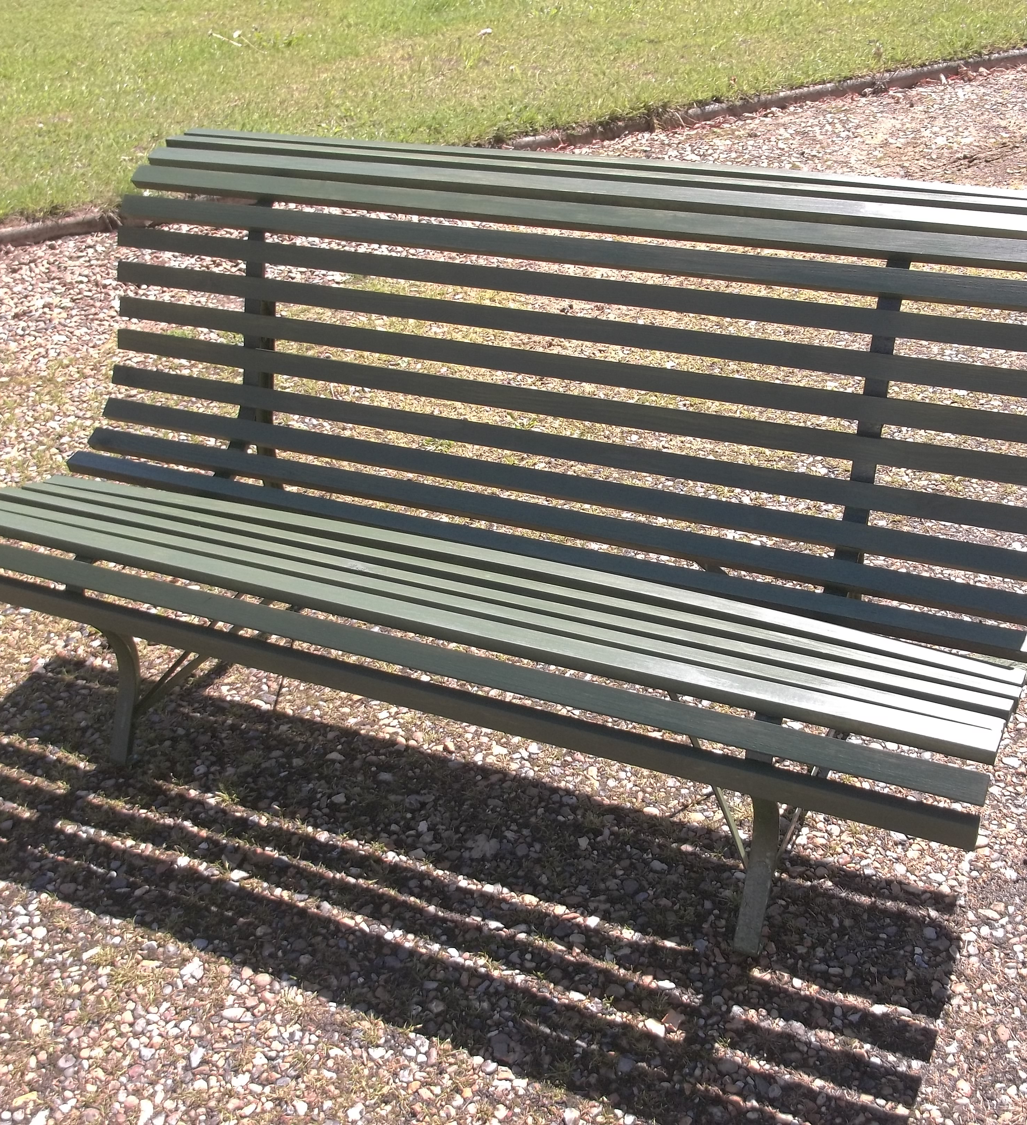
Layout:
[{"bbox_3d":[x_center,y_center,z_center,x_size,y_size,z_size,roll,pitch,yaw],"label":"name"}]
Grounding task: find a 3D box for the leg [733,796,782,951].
[{"bbox_3d":[0.352,0.446,2.066,0.036,0.280,0.095,11,34,24],"label":"leg"}]

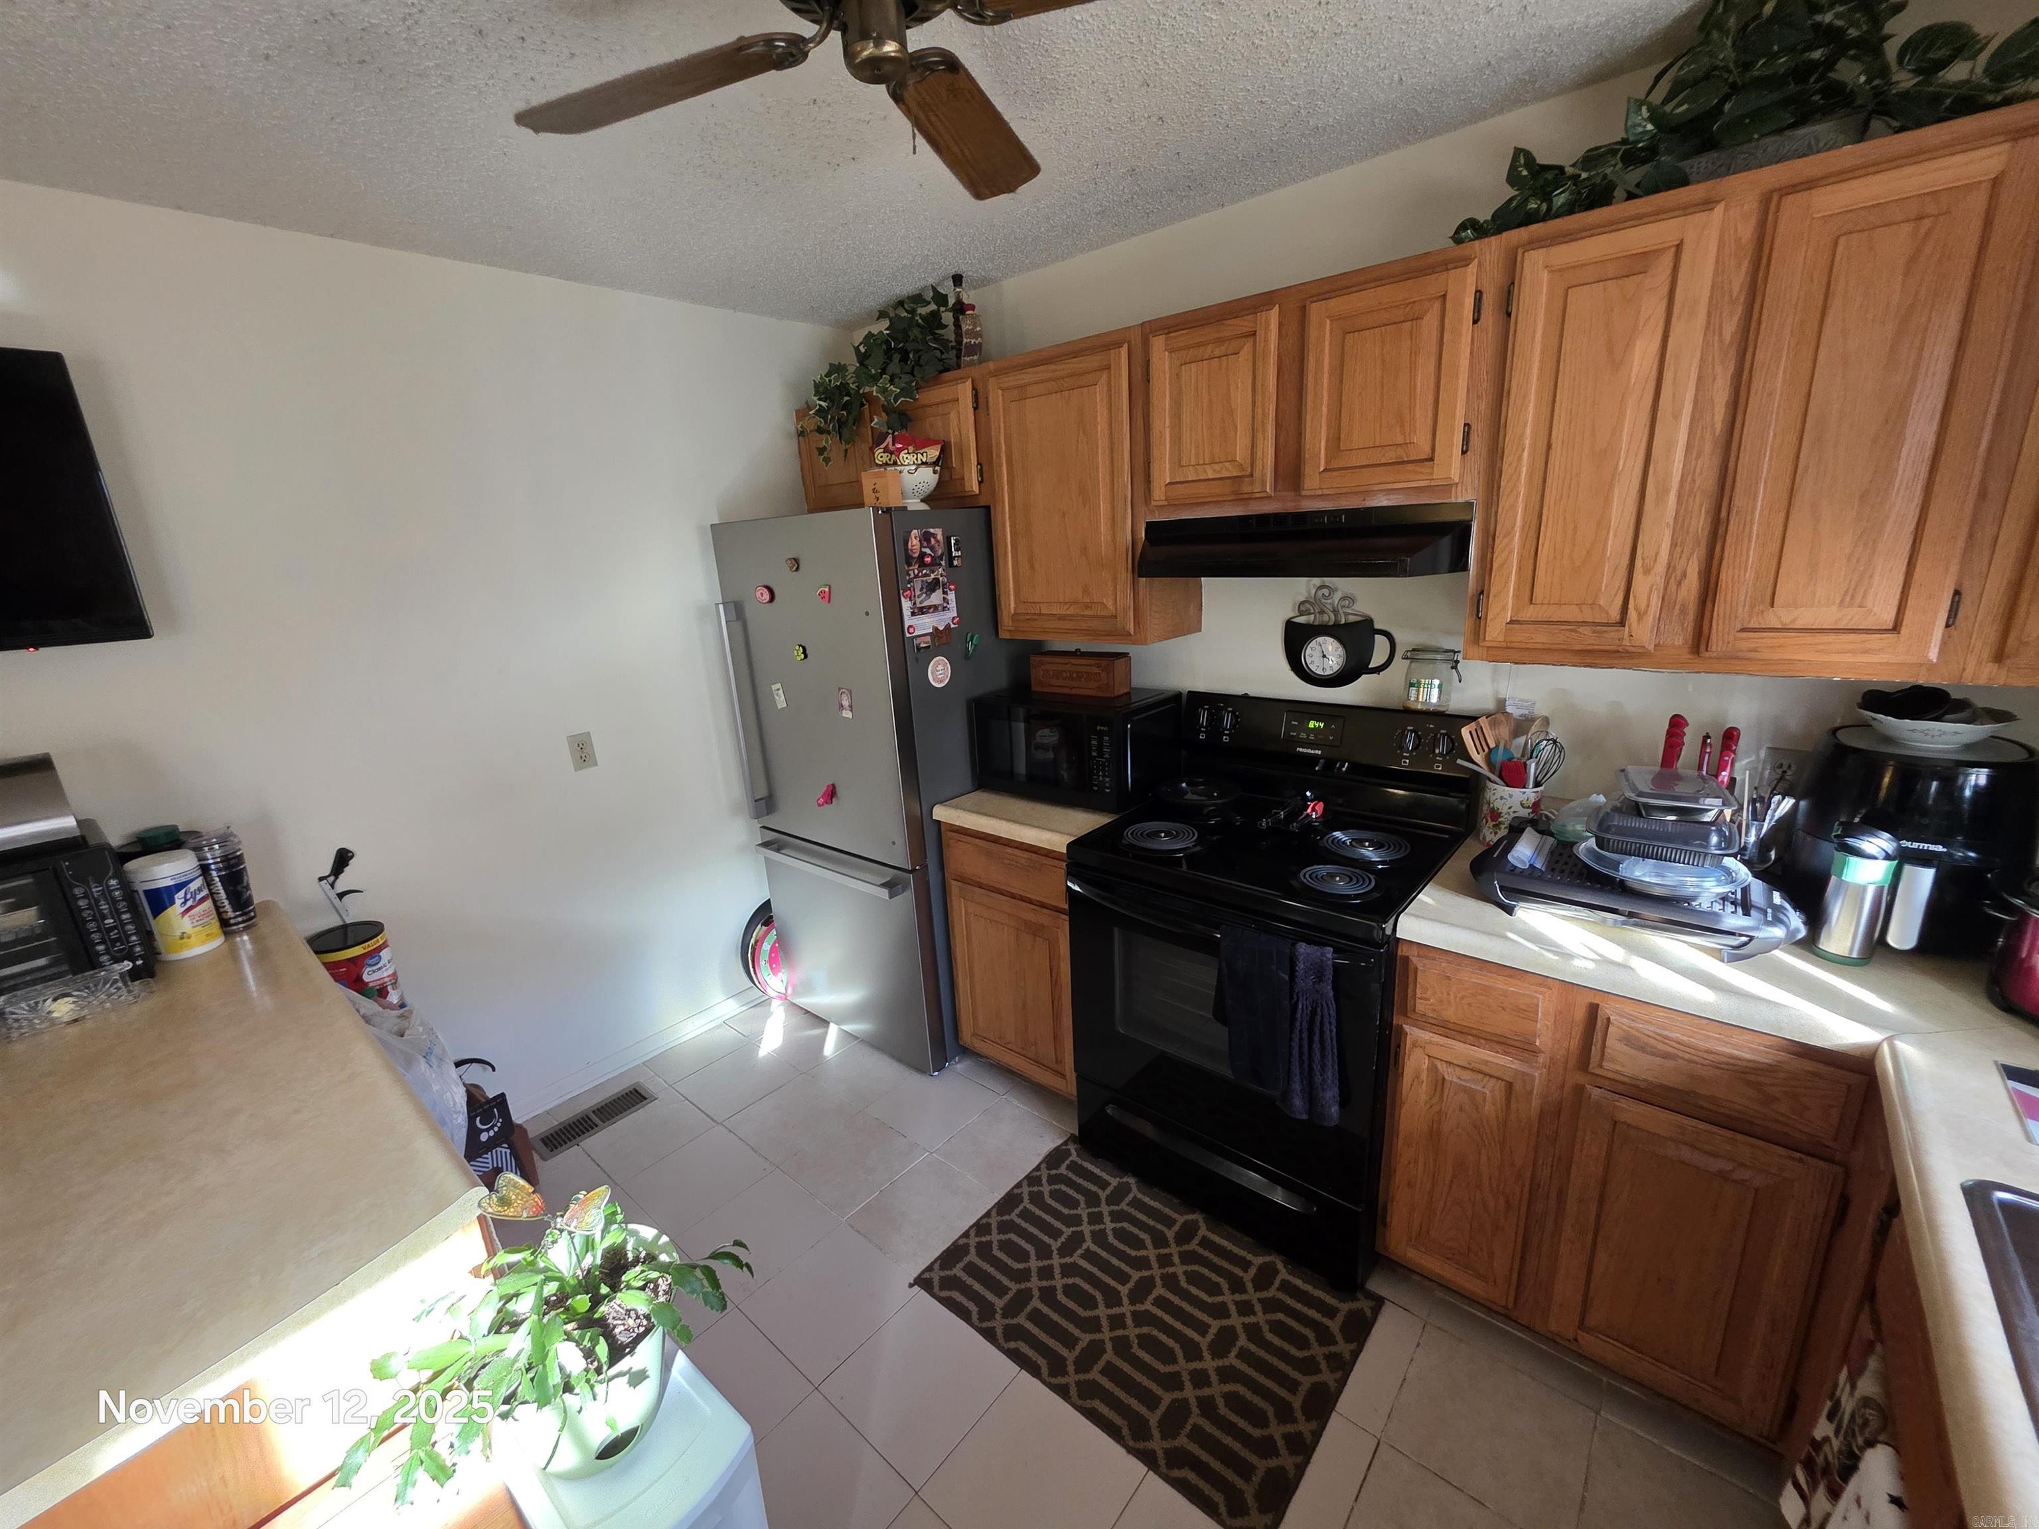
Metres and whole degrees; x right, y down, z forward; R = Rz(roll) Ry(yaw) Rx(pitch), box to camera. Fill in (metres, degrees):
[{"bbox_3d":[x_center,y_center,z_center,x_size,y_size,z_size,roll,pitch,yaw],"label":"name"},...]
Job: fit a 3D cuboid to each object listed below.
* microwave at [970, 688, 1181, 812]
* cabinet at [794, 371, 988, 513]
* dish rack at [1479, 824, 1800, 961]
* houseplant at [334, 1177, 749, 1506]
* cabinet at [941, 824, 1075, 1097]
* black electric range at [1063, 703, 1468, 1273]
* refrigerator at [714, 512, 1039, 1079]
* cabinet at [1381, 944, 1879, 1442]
[{"bbox_3d":[0.185,-0.068,2.392,0.539,0.282,0.356,10,21,40],"label":"microwave"},{"bbox_3d":[-0.357,-1.065,2.670,0.954,0.379,0.328,10,21,40],"label":"cabinet"},{"bbox_3d":[1.184,0.233,1.495,0.475,0.084,0.353,10,21,40],"label":"dish rack"},{"bbox_3d":[-0.570,0.729,0.958,0.232,0.253,0.394,10,21,40],"label":"houseplant"},{"bbox_3d":[0.181,0.515,2.523,0.545,0.828,0.636,10,21,40],"label":"cabinet"},{"bbox_3d":[0.631,0.499,2.022,0.763,1.202,0.707,10,21,40],"label":"black electric range"},{"bbox_3d":[-0.444,0.049,2.754,0.823,1.795,0.737,10,21,40],"label":"refrigerator"},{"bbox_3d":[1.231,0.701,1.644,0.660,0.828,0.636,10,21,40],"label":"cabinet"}]

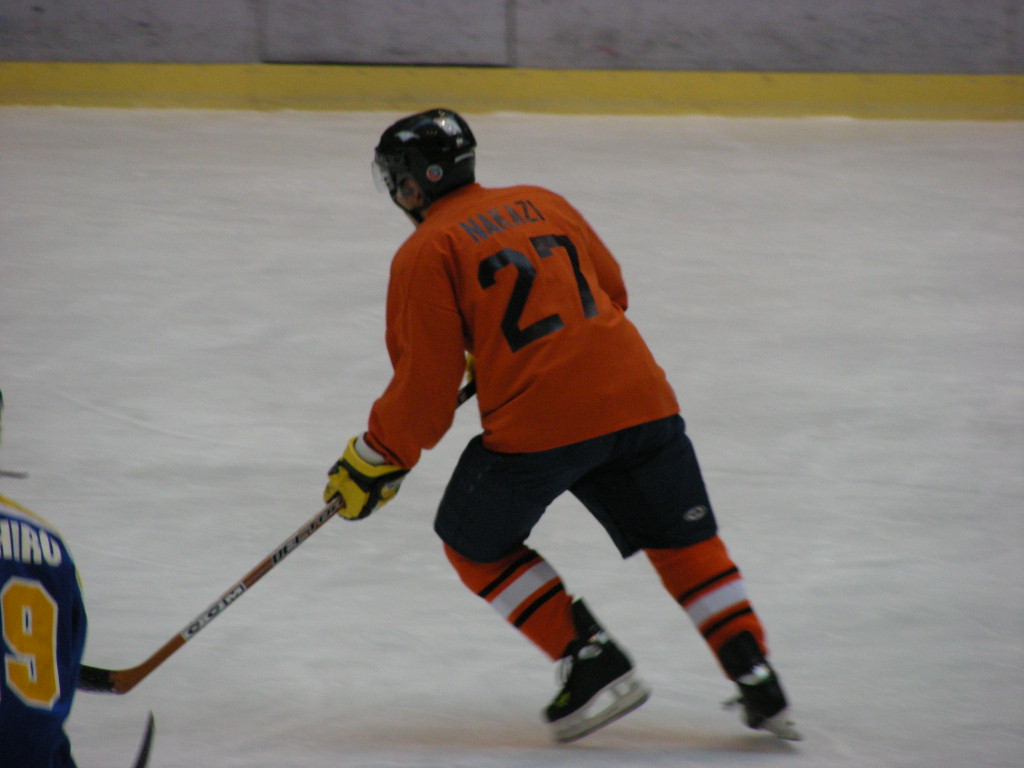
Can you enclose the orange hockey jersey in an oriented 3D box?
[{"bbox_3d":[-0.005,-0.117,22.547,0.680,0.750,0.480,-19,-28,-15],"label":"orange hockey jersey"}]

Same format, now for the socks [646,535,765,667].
[{"bbox_3d":[0.490,0.532,22.450,0.170,0.400,0.180,-26,-6,-21],"label":"socks"}]

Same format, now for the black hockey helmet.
[{"bbox_3d":[-0.214,-0.548,22.600,0.275,0.245,0.215,-8,-8,32],"label":"black hockey helmet"}]

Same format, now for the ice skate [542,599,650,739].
[{"bbox_3d":[0.207,0.711,22.450,0.285,0.280,0.110,-28,0,22],"label":"ice skate"}]

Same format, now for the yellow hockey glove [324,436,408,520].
[{"bbox_3d":[-0.360,0.234,22.600,0.160,0.220,0.170,-10,57,-51],"label":"yellow hockey glove"}]

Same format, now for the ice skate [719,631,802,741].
[{"bbox_3d":[0.603,0.743,22.450,0.110,0.280,0.285,-30,-2,-10],"label":"ice skate"}]

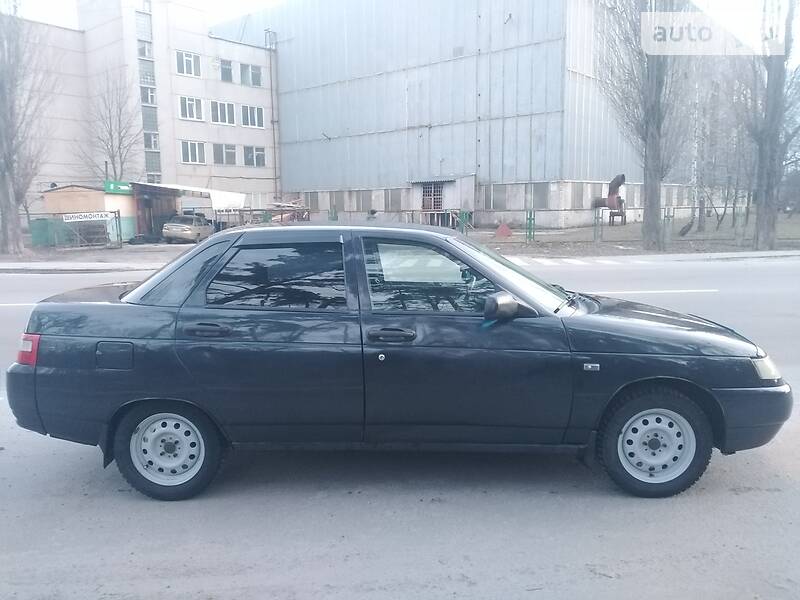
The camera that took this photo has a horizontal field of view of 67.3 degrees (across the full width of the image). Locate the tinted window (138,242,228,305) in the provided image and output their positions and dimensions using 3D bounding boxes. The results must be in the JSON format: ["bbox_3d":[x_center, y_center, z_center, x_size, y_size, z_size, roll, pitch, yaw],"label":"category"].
[{"bbox_3d":[-1.094,-0.138,3.036,0.430,0.340,0.060,-1,-9,2],"label":"tinted window"}]

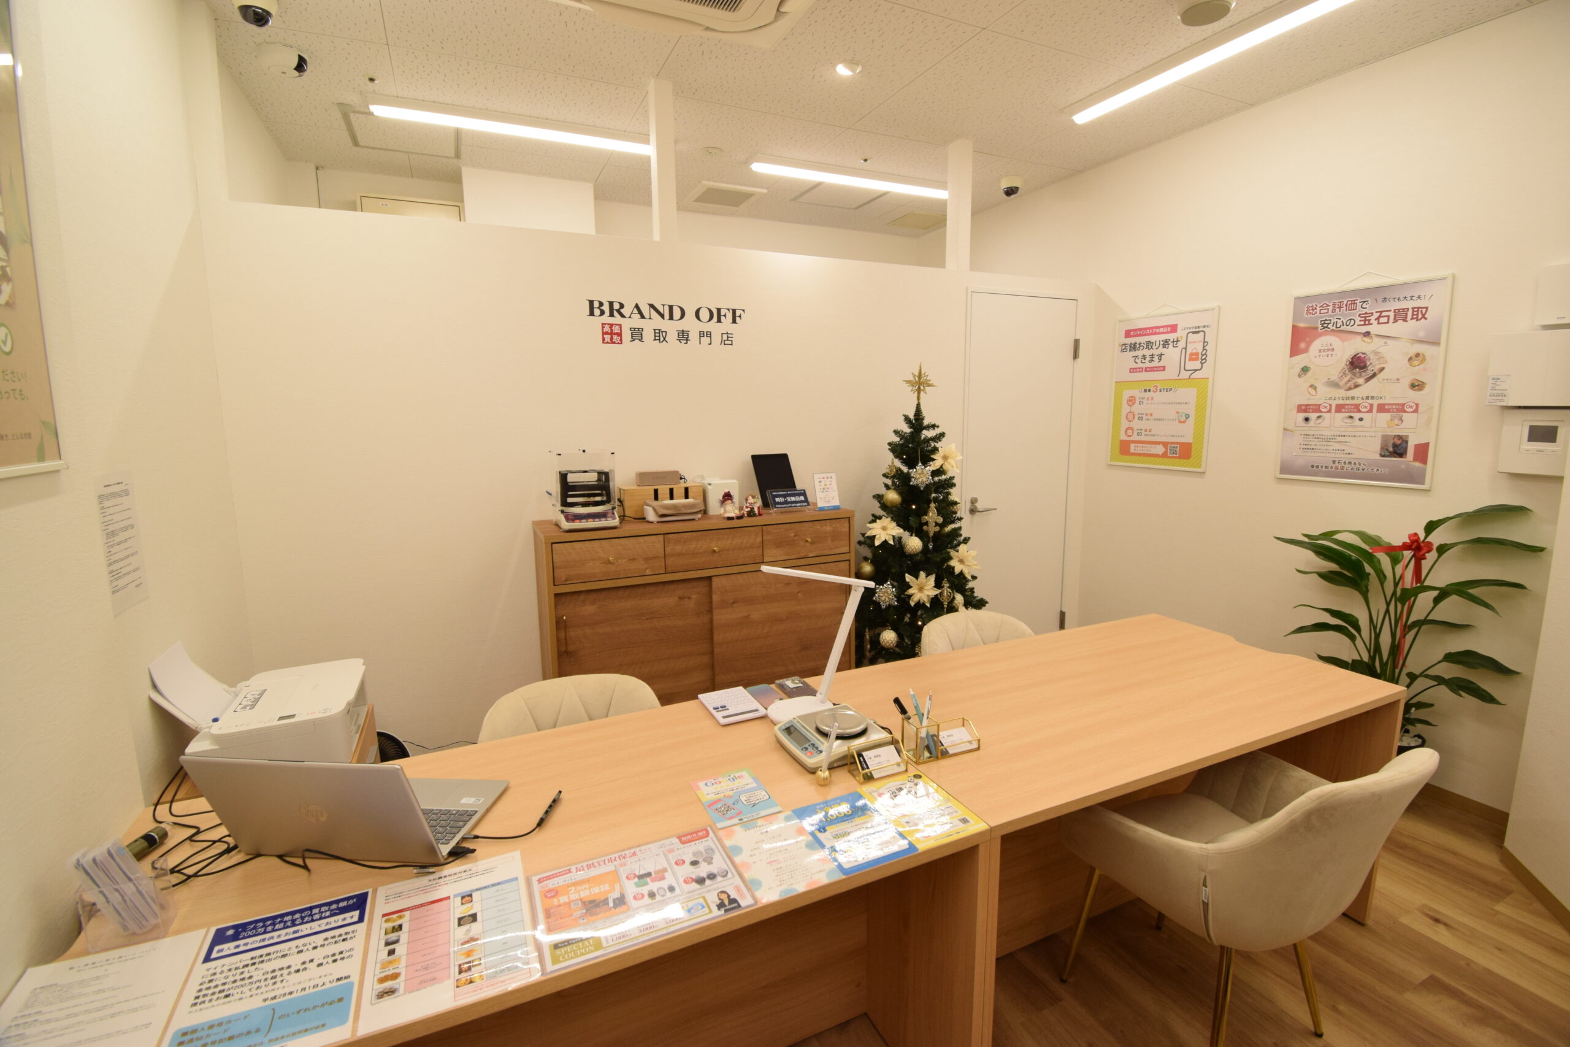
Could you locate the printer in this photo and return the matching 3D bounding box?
[{"bbox_3d":[-1.317,0.446,1.676,0.380,0.296,0.391,-5,10,-25],"label":"printer"}]

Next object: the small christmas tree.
[{"bbox_3d":[0.589,0.155,2.889,0.729,1.671,0.694,-5,10,-25],"label":"small christmas tree"}]

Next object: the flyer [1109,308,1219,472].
[{"bbox_3d":[1.867,-0.655,3.274,0.021,0.758,0.518,-5,10,-25],"label":"flyer"}]

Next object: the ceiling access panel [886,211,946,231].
[{"bbox_3d":[0.922,-2.112,4.589,0.340,0.025,0.340,-5,11,-23],"label":"ceiling access panel"}]

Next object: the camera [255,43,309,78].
[{"bbox_3d":[-1.823,-1.661,2.360,0.150,0.088,0.150,-4,10,-18],"label":"camera"}]

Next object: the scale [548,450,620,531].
[{"bbox_3d":[-0.754,-0.131,2.445,0.221,0.273,0.234,-5,10,-25],"label":"scale"}]

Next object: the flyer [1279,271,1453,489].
[{"bbox_3d":[2.294,-0.549,2.631,0.020,0.770,0.520,-6,11,-27],"label":"flyer"}]

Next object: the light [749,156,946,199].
[{"bbox_3d":[0.380,-1.923,3.646,1.250,0.060,0.150,-5,11,-23],"label":"light"}]

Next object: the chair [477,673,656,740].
[{"bbox_3d":[-0.472,0.834,1.583,0.550,0.780,0.570,-4,11,-19],"label":"chair"}]

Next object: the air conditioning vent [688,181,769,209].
[{"bbox_3d":[-0.353,-1.918,3.848,0.395,0.031,0.391,-5,10,-25],"label":"air conditioning vent"}]

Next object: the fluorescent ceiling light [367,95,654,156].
[{"bbox_3d":[-1.157,-1.790,2.980,1.240,0.060,0.150,-5,11,-23],"label":"fluorescent ceiling light"}]

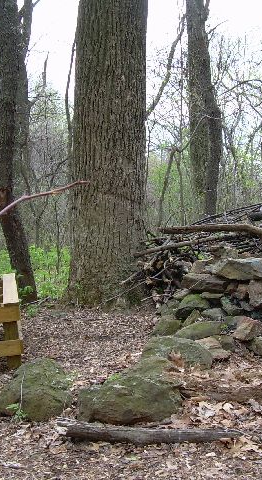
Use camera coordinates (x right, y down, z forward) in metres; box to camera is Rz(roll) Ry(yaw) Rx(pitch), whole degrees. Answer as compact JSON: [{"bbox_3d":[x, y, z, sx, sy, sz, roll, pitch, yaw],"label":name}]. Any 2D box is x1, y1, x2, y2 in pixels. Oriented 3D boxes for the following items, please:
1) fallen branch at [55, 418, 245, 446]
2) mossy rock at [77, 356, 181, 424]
[{"bbox_3d":[0.099,0.986,3.631,0.970,0.090,0.100,-1,5,5],"label":"fallen branch"},{"bbox_3d":[-0.017,0.861,4.139,0.570,0.250,0.560,-2,5,-6],"label":"mossy rock"}]

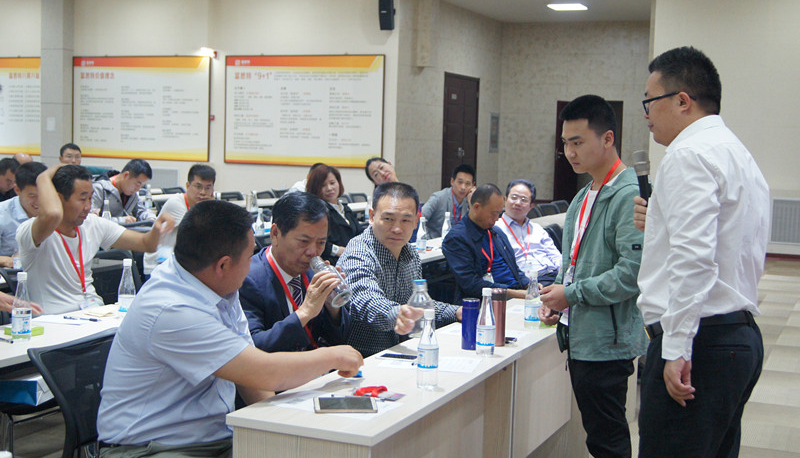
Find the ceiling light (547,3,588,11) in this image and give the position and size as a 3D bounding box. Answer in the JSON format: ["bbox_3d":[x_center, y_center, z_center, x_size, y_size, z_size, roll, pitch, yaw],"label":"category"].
[{"bbox_3d":[3.021,-3.983,17.970,0.620,0.060,0.620,4,5,22],"label":"ceiling light"}]

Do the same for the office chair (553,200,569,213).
[{"bbox_3d":[2.296,0.072,12.838,0.580,0.854,0.540,4,5,22],"label":"office chair"}]

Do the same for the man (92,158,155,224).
[{"bbox_3d":[-2.115,0.104,7.835,0.800,1.293,0.540,5,5,32],"label":"man"}]

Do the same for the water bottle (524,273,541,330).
[{"bbox_3d":[0.543,0.286,4.057,0.065,0.230,0.065,4,5,24],"label":"water bottle"}]

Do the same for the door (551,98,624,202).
[{"bbox_3d":[3.698,-1.520,19.600,1.300,2.020,0.120,4,5,21],"label":"door"}]

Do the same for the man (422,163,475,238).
[{"bbox_3d":[0.489,0.179,7.698,0.550,1.330,0.750,-2,6,-39],"label":"man"}]

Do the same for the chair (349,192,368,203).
[{"bbox_3d":[-0.268,0.030,12.228,0.560,0.880,0.490,4,5,24],"label":"chair"}]

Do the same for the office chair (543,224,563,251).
[{"bbox_3d":[1.478,0.430,8.032,0.560,0.880,0.490,4,5,24],"label":"office chair"}]

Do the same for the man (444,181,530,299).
[{"bbox_3d":[0.513,0.399,5.379,0.760,1.257,0.540,6,6,44],"label":"man"}]

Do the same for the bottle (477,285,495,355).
[{"bbox_3d":[0.289,0.313,3.370,0.065,0.228,0.065,2,4,0],"label":"bottle"}]

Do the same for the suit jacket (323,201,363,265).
[{"bbox_3d":[-0.403,0.074,7.000,0.420,0.630,0.480,5,6,34],"label":"suit jacket"}]

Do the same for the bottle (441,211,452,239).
[{"bbox_3d":[0.350,0.003,7.352,0.065,0.228,0.065,4,5,22],"label":"bottle"}]

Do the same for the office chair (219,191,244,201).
[{"bbox_3d":[-1.895,-0.026,12.538,0.580,0.829,0.540,4,5,22],"label":"office chair"}]

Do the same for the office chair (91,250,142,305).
[{"bbox_3d":[-1.306,0.602,4.969,0.570,0.880,0.490,4,5,24],"label":"office chair"}]

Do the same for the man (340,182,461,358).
[{"bbox_3d":[-0.025,0.479,4.132,0.680,1.330,0.620,6,6,40],"label":"man"}]

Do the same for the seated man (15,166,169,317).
[{"bbox_3d":[-1.282,0.415,4.451,0.700,1.340,0.720,6,6,40],"label":"seated man"}]

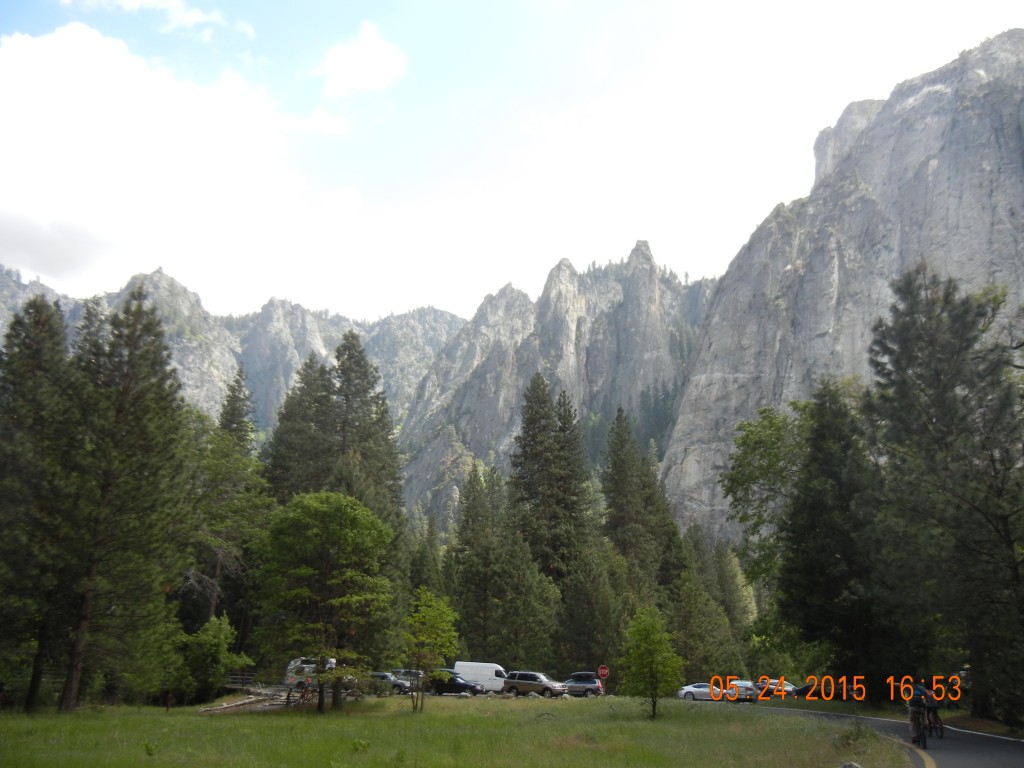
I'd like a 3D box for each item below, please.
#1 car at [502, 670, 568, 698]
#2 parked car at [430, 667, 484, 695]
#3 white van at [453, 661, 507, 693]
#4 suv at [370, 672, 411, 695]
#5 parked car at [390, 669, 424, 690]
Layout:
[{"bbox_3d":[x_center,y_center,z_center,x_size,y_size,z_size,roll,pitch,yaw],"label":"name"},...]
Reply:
[{"bbox_3d":[1.635,21.839,64.500,4.750,1.800,1.950,-6,-20,23],"label":"car"},{"bbox_3d":[-4.281,22.030,65.500,4.700,1.850,1.820,-6,-20,23],"label":"parked car"},{"bbox_3d":[-2.329,25.839,78.000,6.000,2.700,2.000,-2,-18,11],"label":"white van"},{"bbox_3d":[-9.922,22.871,68.000,4.550,1.600,1.820,-6,-20,23],"label":"suv"},{"bbox_3d":[-8.606,25.348,76.000,4.700,1.750,1.850,-5,-19,21],"label":"parked car"}]

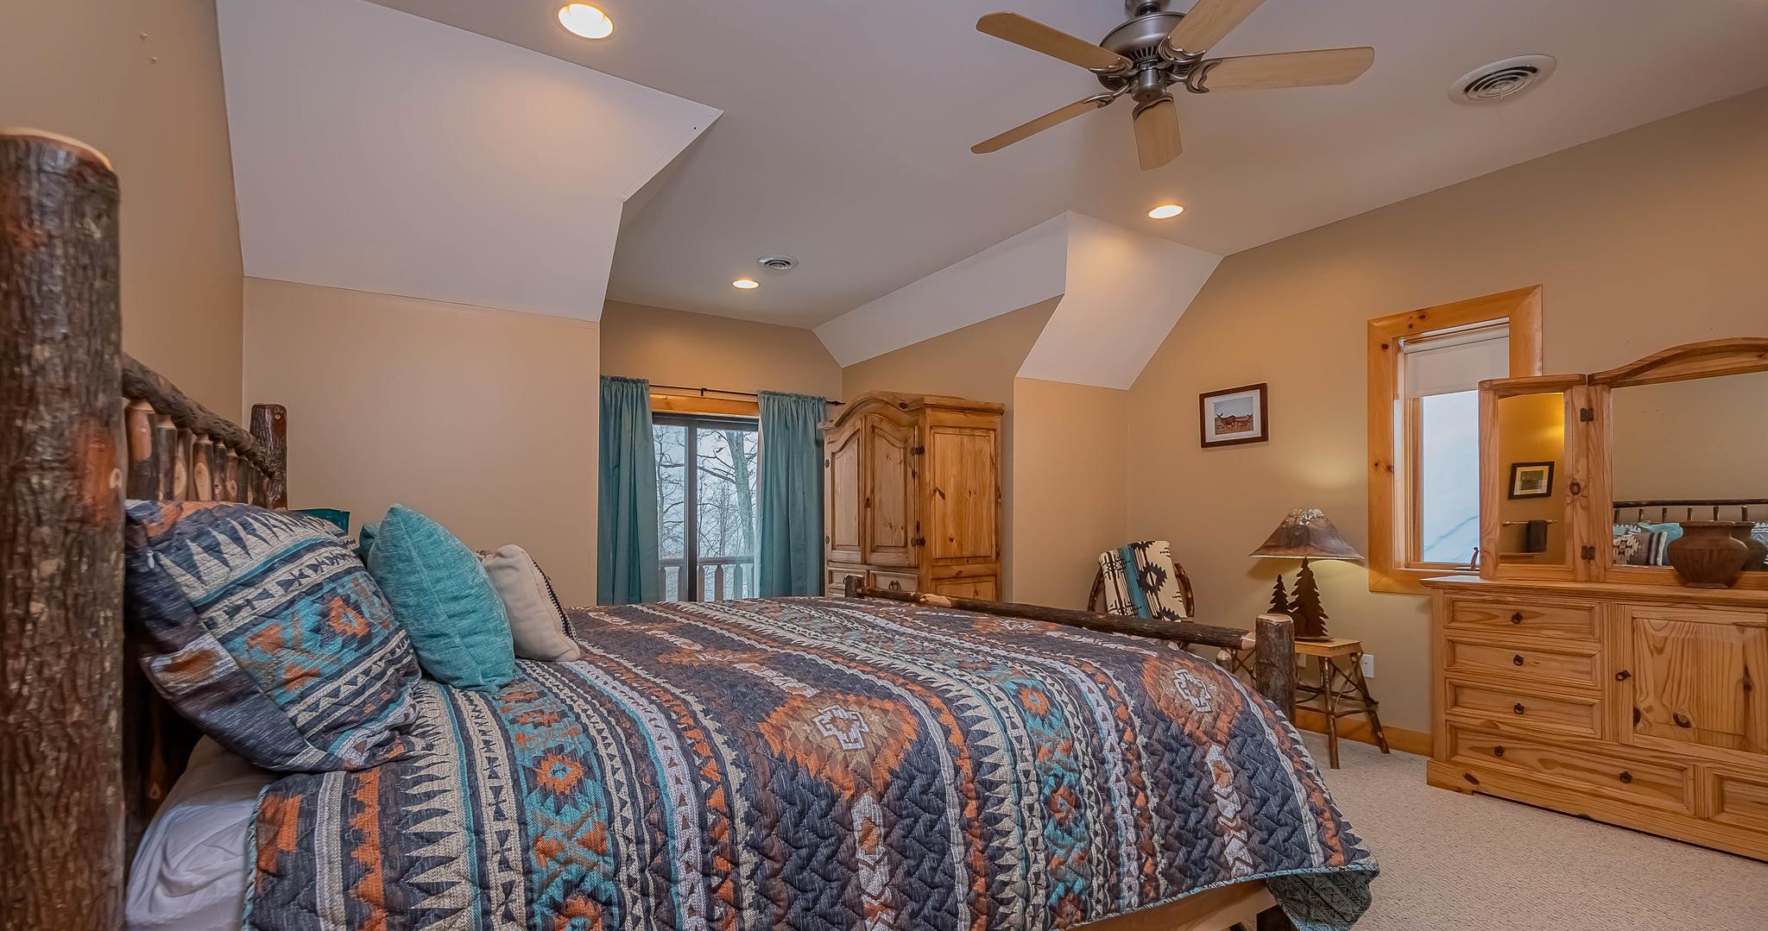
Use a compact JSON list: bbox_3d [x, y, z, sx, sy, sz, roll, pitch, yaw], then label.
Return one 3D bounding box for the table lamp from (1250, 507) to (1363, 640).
[{"bbox_3d":[2.166,0.560,3.776,0.500,0.660,0.500,3,-4,-31],"label":"table lamp"}]

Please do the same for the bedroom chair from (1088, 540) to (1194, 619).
[{"bbox_3d":[1.549,0.968,4.530,0.600,1.000,0.650,0,-3,3],"label":"bedroom chair"}]

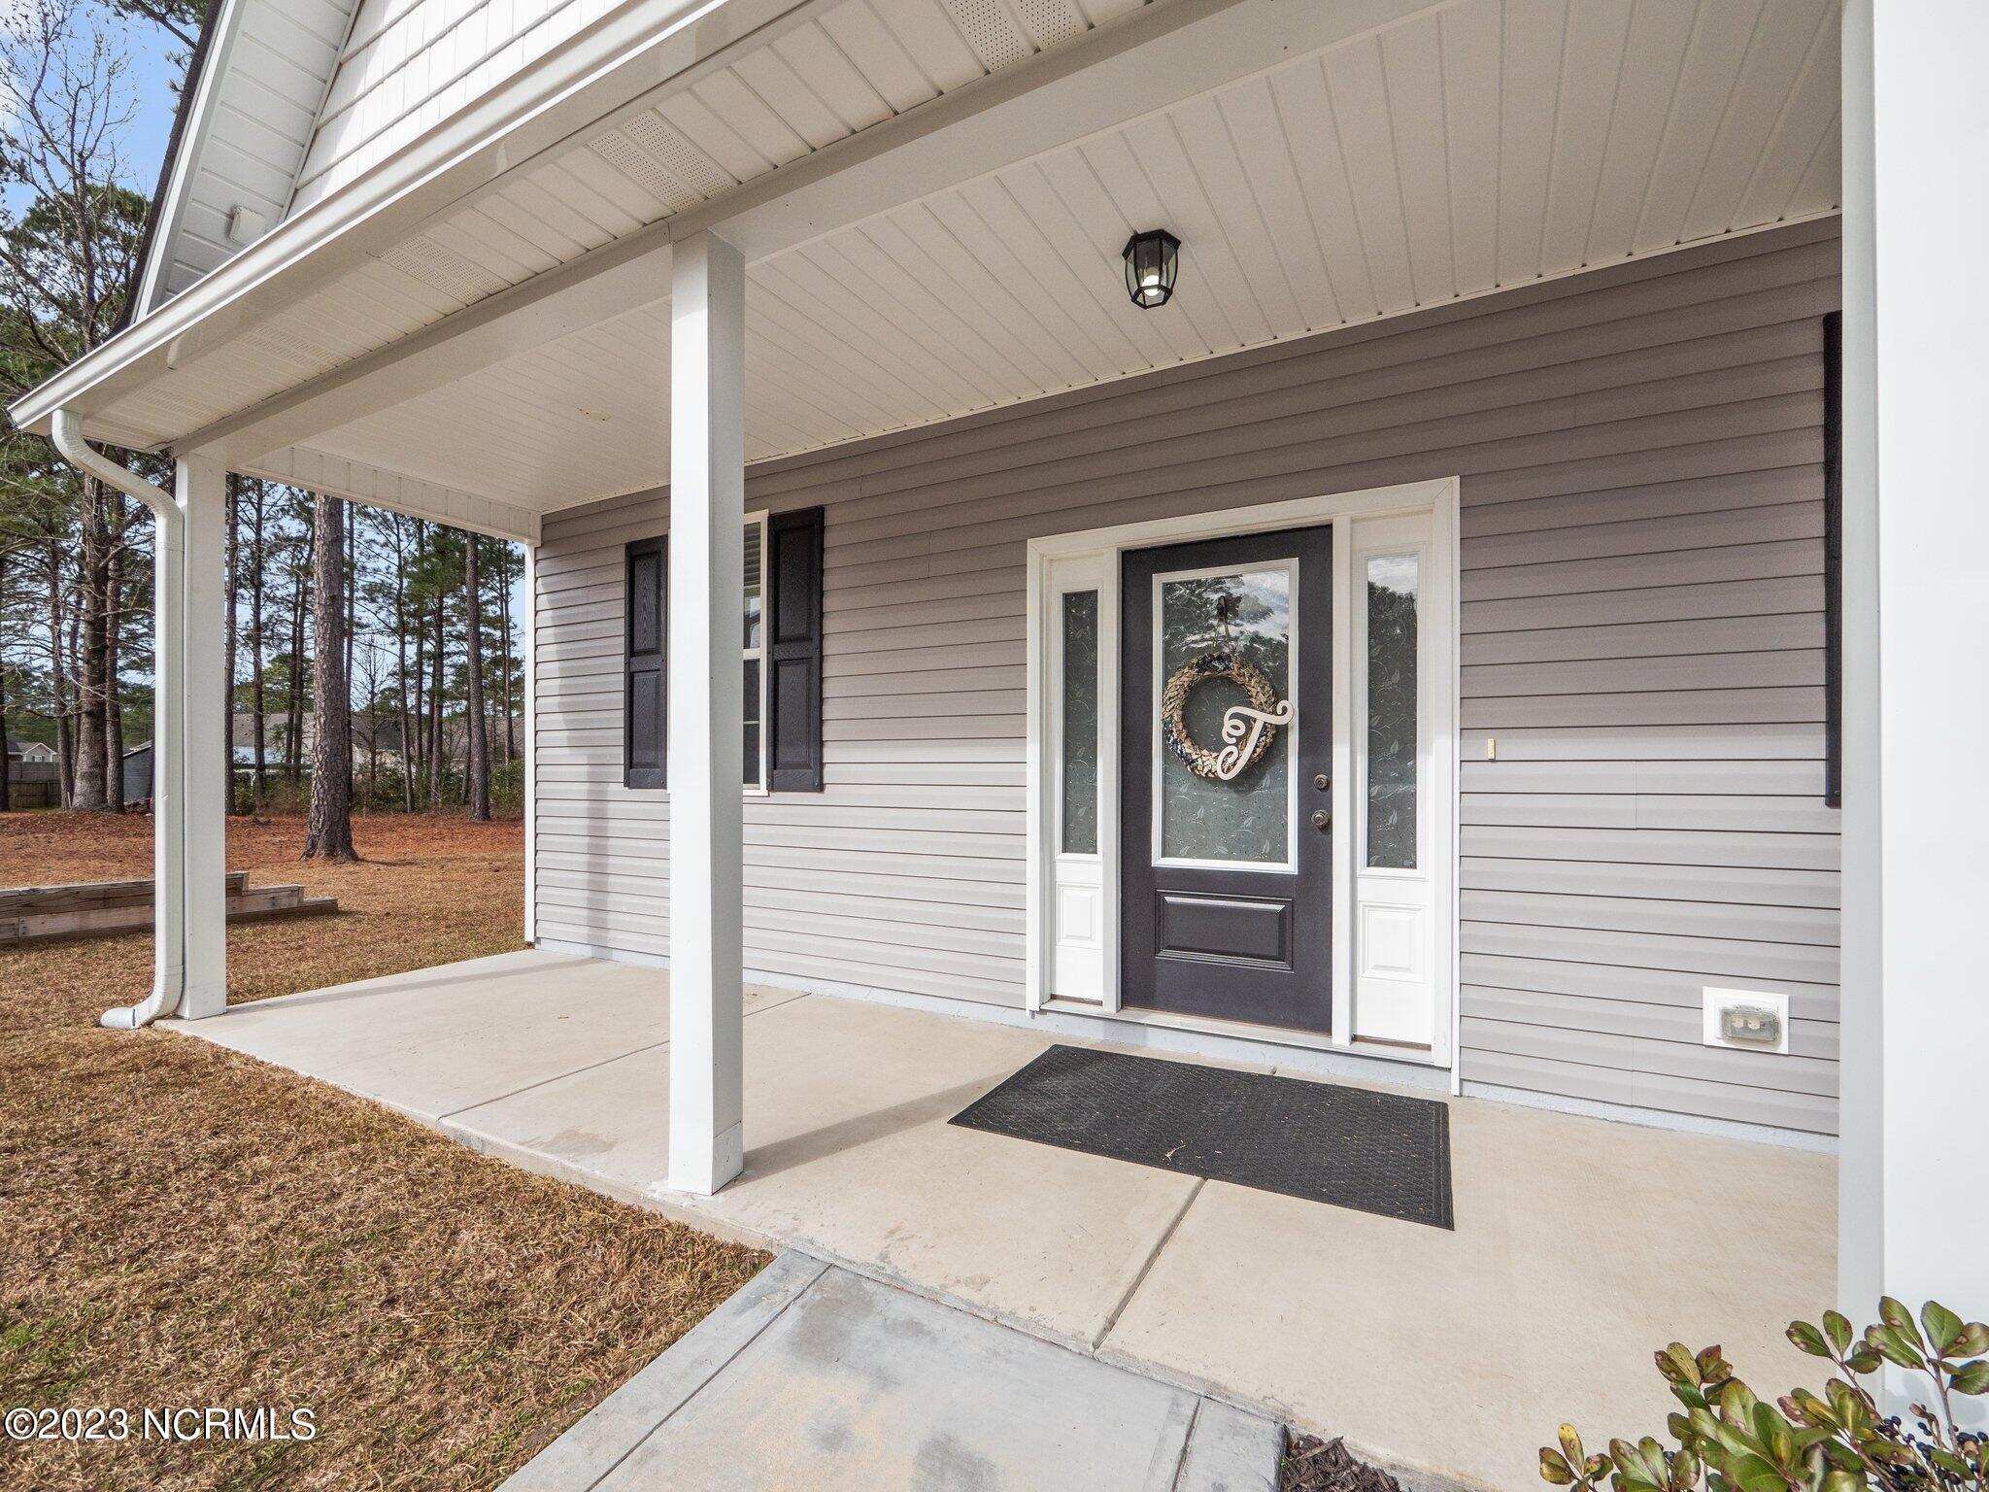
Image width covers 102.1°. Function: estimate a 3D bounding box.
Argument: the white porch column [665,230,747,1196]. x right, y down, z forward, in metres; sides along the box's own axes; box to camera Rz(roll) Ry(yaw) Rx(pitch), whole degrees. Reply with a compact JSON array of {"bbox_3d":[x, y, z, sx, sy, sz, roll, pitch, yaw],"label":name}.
[{"bbox_3d":[-0.826,-0.092,2.346,0.145,2.700,0.142,0,-1,28],"label":"white porch column"}]

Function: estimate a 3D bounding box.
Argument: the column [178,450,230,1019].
[{"bbox_3d":[-3.850,-0.046,3.905,0.142,2.700,0.142,0,-1,28],"label":"column"}]

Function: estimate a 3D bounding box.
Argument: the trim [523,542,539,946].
[{"bbox_3d":[-3.045,-0.015,5.345,0.100,2.630,0.090,0,-1,28],"label":"trim"}]

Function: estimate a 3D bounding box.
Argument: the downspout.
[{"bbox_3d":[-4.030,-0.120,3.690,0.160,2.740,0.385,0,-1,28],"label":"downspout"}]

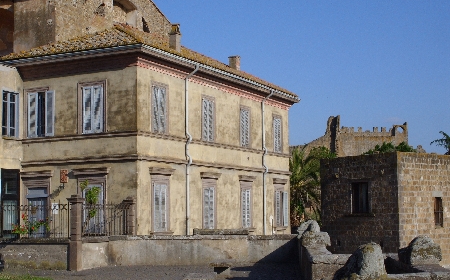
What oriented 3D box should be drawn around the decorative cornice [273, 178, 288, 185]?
[{"bbox_3d":[3.035,2.270,44.559,0.200,0.245,1.600,-3,-6,27],"label":"decorative cornice"}]

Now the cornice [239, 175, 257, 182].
[{"bbox_3d":[1.140,1.945,40.810,0.200,0.245,1.640,-3,-6,27],"label":"cornice"}]

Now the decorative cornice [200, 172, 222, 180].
[{"bbox_3d":[-0.609,1.639,37.350,0.200,0.245,1.680,-3,-6,27],"label":"decorative cornice"}]

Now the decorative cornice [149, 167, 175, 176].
[{"bbox_3d":[-2.536,1.293,33.537,0.200,0.245,1.700,-3,-6,27],"label":"decorative cornice"}]

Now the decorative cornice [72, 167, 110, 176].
[{"bbox_3d":[-5.359,1.254,32.865,1.730,0.245,0.200,-3,-6,27],"label":"decorative cornice"}]

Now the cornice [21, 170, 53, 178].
[{"bbox_3d":[-7.821,1.421,34.095,1.580,0.245,0.200,-3,-6,27],"label":"cornice"}]

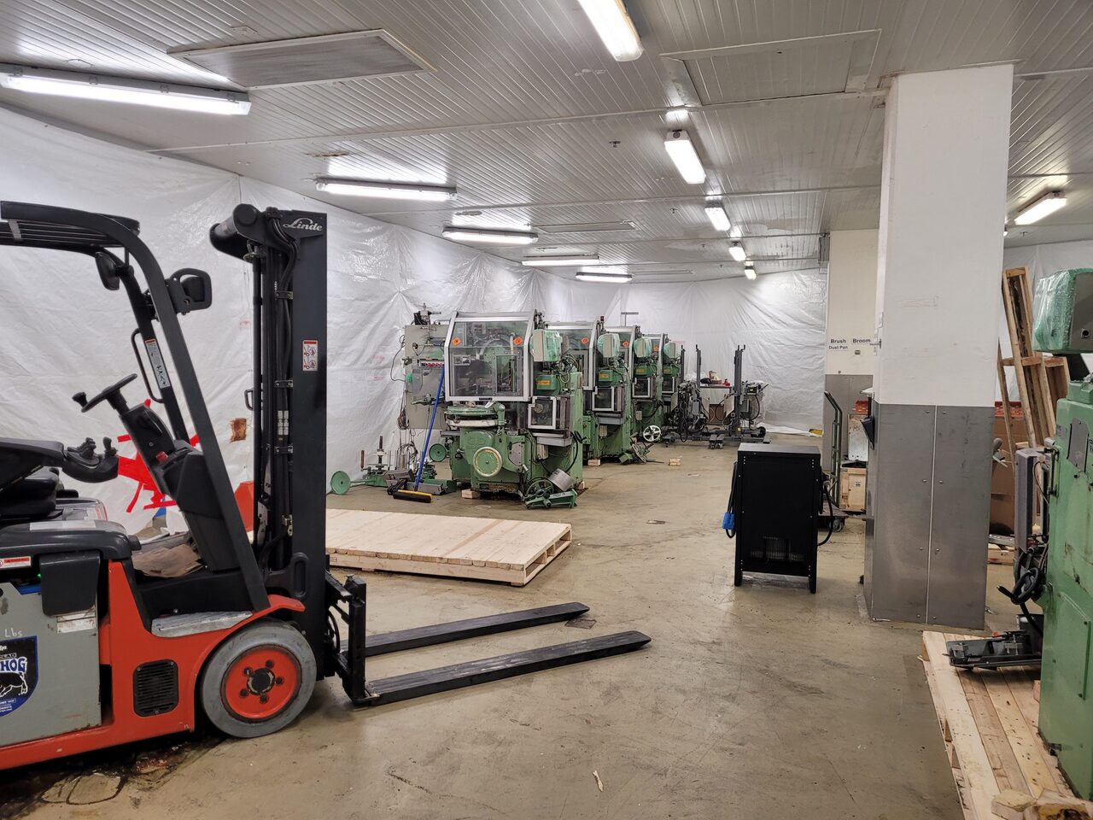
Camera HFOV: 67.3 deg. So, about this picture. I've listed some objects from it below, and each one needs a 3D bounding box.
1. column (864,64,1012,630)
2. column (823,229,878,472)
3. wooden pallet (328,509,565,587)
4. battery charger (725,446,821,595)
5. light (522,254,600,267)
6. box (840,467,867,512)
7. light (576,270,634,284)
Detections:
[{"bbox_3d":[2.215,-0.321,4.730,0.567,3.002,0.567,2,4,17],"label":"column"},{"bbox_3d":[3.872,-0.744,10.503,0.567,3.002,0.567,2,4,17],"label":"column"},{"bbox_3d":[-1.096,0.984,6.213,2.348,0.134,1.252,2,4,17],"label":"wooden pallet"},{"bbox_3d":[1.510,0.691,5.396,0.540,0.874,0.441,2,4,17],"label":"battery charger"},{"bbox_3d":[0.224,-2.411,13.282,1.240,0.130,0.160,2,4,17],"label":"light"},{"bbox_3d":[2.585,0.658,6.940,0.205,0.375,0.240,1,4,11],"label":"box"},{"bbox_3d":[1.150,-2.649,16.487,1.290,0.125,0.160,-2,5,-24],"label":"light"}]

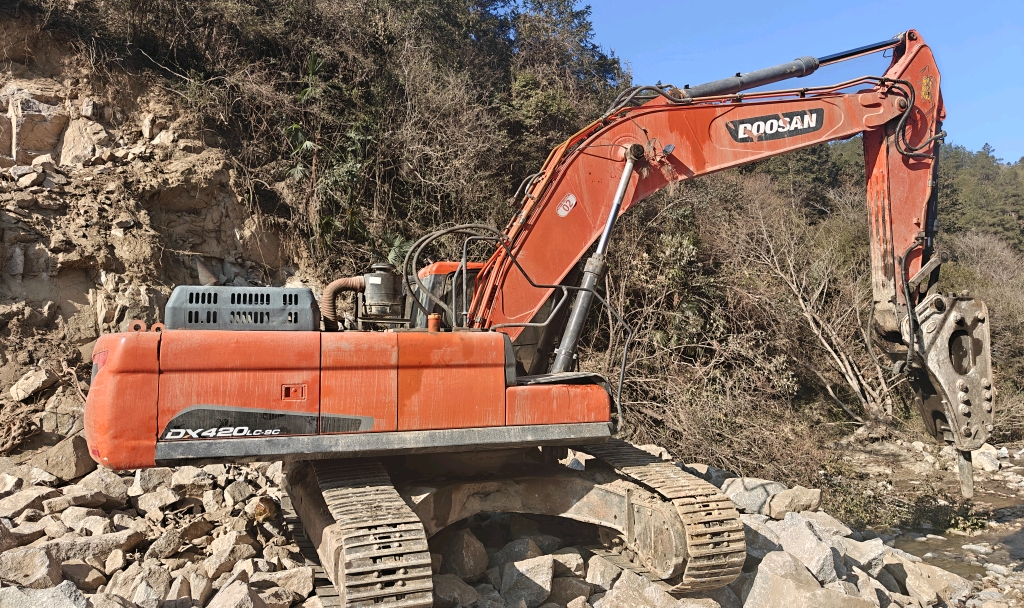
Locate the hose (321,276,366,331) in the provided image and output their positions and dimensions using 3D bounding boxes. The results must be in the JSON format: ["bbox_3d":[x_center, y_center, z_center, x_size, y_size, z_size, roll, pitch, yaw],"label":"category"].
[{"bbox_3d":[-1.582,0.011,6.704,0.433,0.542,0.177,1,-5,-19],"label":"hose"}]

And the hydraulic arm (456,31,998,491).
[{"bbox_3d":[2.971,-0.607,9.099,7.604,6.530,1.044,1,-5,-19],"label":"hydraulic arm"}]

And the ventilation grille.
[{"bbox_3d":[-2.432,0.087,6.521,1.231,0.359,1.261,1,-5,-19],"label":"ventilation grille"}]

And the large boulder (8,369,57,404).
[{"bbox_3d":[-7.750,1.328,11.500,0.700,0.510,0.560,2,-5,-30],"label":"large boulder"}]

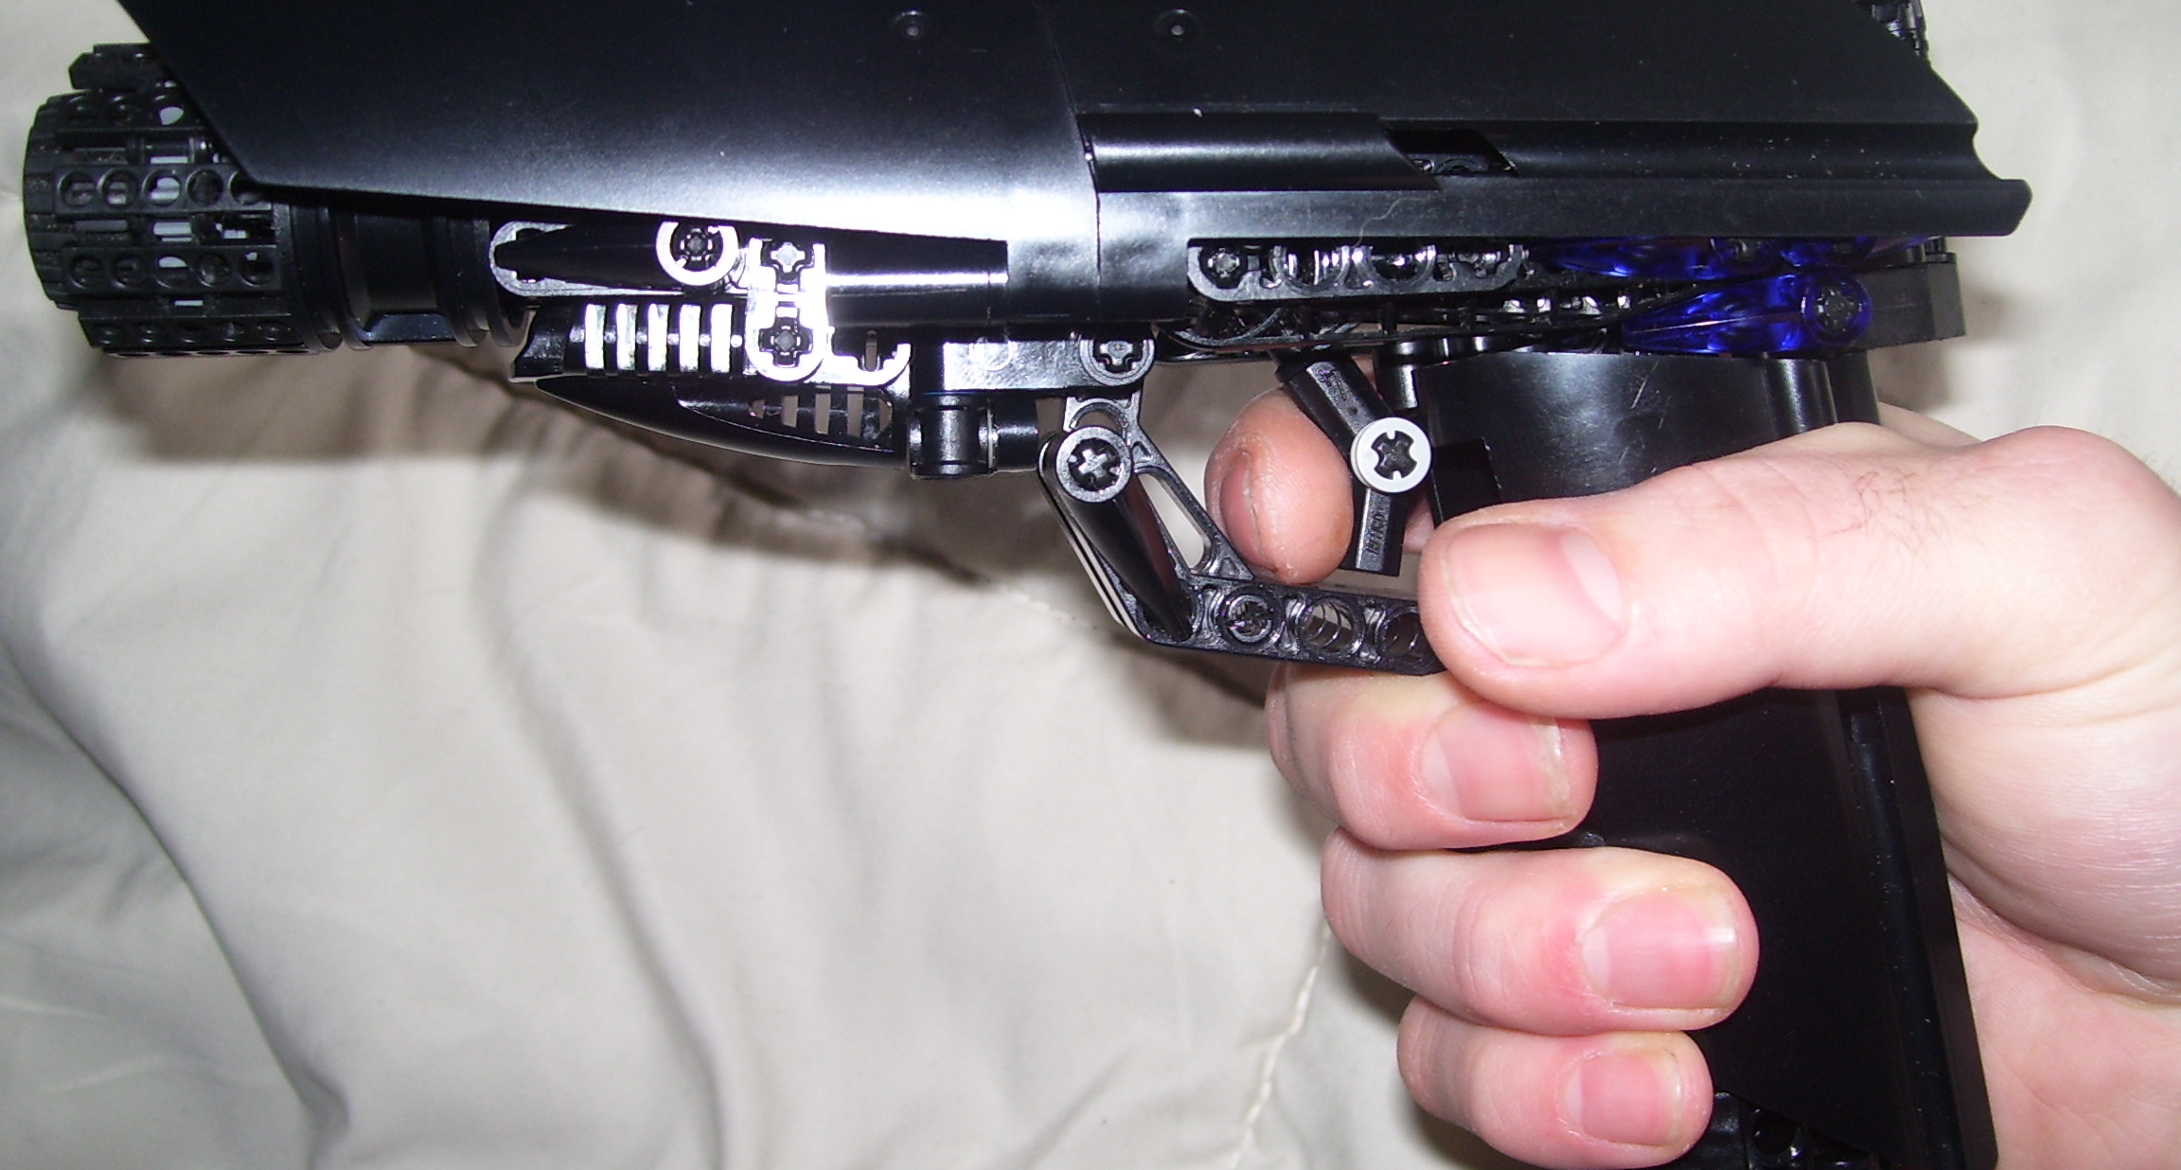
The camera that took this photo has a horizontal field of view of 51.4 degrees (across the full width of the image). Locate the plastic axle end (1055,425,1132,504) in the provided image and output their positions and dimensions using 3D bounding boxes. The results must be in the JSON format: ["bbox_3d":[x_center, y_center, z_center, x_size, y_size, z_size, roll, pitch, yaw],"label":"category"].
[{"bbox_3d":[0.000,-0.012,0.225,0.007,0.007,0.007,0,90,0],"label":"plastic axle end"}]

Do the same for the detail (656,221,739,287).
[{"bbox_3d":[-0.036,-0.031,0.208,0.007,0.006,0.007,0,90,0],"label":"detail"}]

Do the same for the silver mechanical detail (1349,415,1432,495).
[{"bbox_3d":[0.030,-0.013,0.222,0.007,0.004,0.007,0,90,0],"label":"silver mechanical detail"}]

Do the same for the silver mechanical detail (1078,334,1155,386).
[{"bbox_3d":[0.003,-0.024,0.228,0.007,0.006,0.007,0,90,0],"label":"silver mechanical detail"}]

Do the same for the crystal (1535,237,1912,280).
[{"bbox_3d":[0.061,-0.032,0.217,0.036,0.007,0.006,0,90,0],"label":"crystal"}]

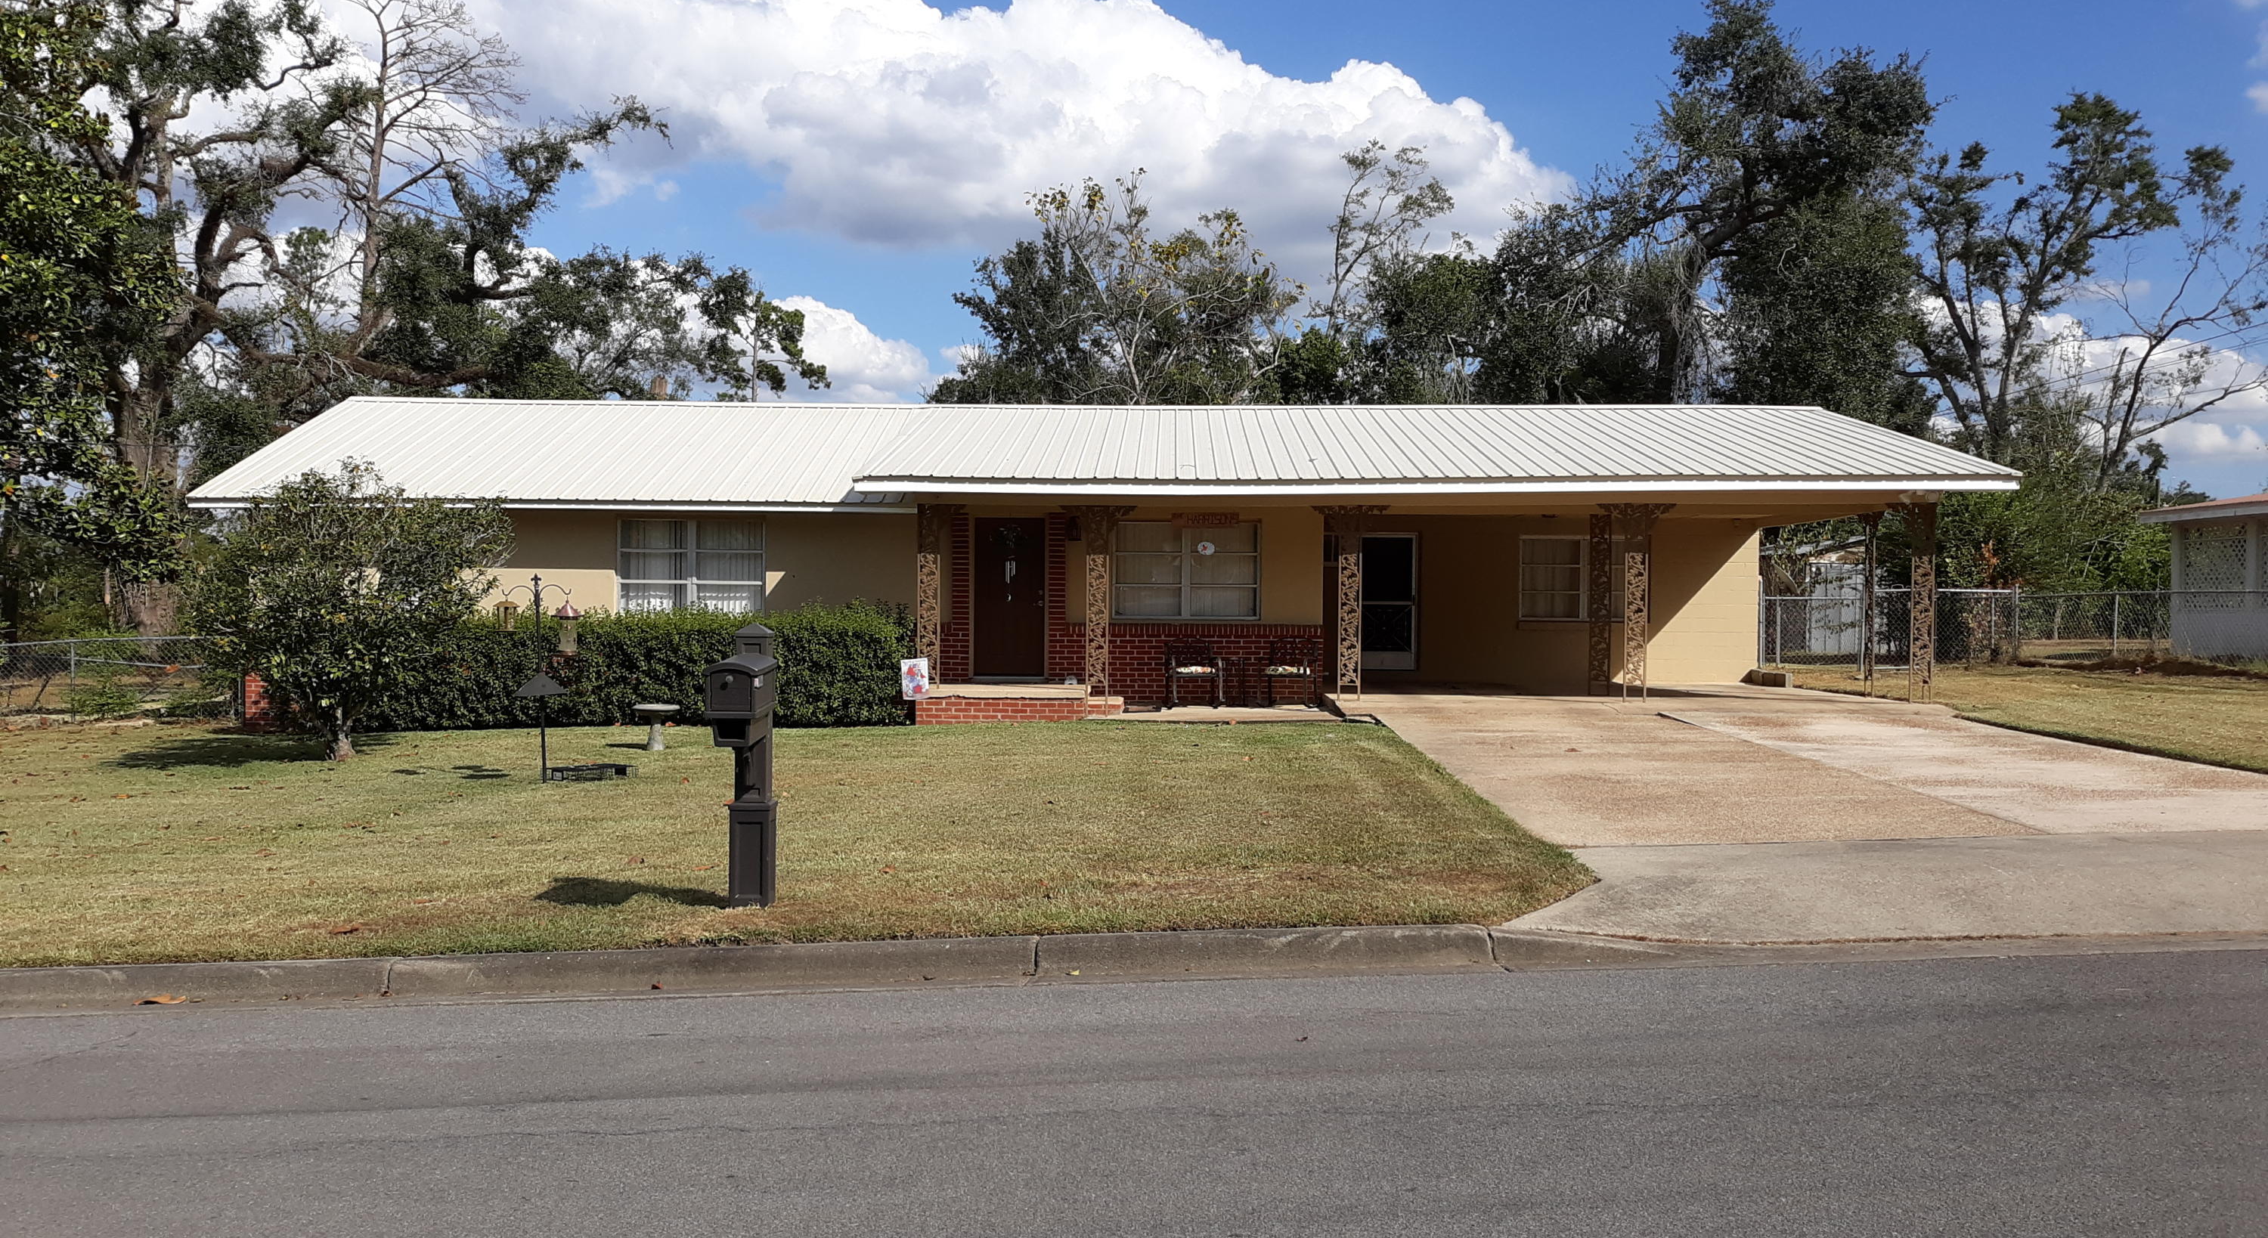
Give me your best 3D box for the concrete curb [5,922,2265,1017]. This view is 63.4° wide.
[{"bbox_3d":[0.560,1.501,8.200,10.600,0.170,0.350,0,0,-10],"label":"concrete curb"}]

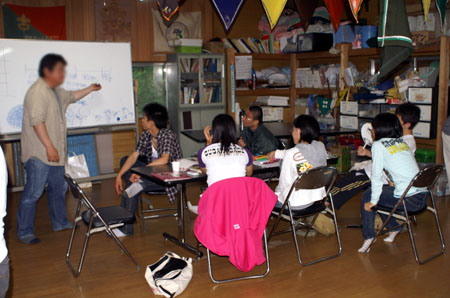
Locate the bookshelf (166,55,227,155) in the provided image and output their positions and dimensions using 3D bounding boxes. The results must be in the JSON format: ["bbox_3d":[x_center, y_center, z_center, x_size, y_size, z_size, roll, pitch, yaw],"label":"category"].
[{"bbox_3d":[-0.447,-0.512,7.848,0.860,1.930,0.390,-5,8,-33],"label":"bookshelf"}]

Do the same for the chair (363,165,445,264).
[{"bbox_3d":[1.518,0.495,4.051,0.460,0.765,0.490,-6,9,-40],"label":"chair"}]

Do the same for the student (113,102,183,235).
[{"bbox_3d":[-0.760,0.163,4.820,0.540,1.270,0.720,6,11,39],"label":"student"}]

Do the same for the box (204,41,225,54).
[{"bbox_3d":[-0.170,-1.598,7.700,0.270,0.200,0.250,-6,10,-30],"label":"box"}]

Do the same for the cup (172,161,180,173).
[{"bbox_3d":[-0.407,0.147,4.096,0.072,0.085,0.072,-1,7,0],"label":"cup"}]

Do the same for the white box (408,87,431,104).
[{"bbox_3d":[2.602,-0.684,6.223,0.340,0.210,0.320,-7,10,-36],"label":"white box"}]

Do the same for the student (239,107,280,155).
[{"bbox_3d":[0.360,0.134,5.250,0.700,1.170,0.500,-6,10,-30],"label":"student"}]

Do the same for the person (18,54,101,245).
[{"bbox_3d":[-1.570,-0.039,4.780,0.760,1.730,0.550,-3,9,-11],"label":"person"}]

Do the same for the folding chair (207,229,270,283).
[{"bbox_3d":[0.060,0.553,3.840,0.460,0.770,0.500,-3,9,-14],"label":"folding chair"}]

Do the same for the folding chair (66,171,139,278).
[{"bbox_3d":[-0.980,0.549,3.836,0.490,0.765,0.460,-4,8,-28],"label":"folding chair"}]

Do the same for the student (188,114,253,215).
[{"bbox_3d":[-0.030,0.287,4.170,0.500,1.200,0.700,-3,9,-12],"label":"student"}]

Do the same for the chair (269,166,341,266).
[{"bbox_3d":[0.657,0.504,4.056,0.460,0.765,0.490,-5,8,-31],"label":"chair"}]

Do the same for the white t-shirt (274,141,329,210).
[{"bbox_3d":[0.660,0.194,4.170,0.450,0.560,0.320,-7,11,-37],"label":"white t-shirt"}]

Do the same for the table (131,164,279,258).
[{"bbox_3d":[0.127,0.494,4.479,1.780,0.700,0.726,-5,8,-33],"label":"table"}]

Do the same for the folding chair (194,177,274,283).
[{"bbox_3d":[0.060,0.551,3.699,0.475,0.770,0.500,-2,7,-13],"label":"folding chair"}]

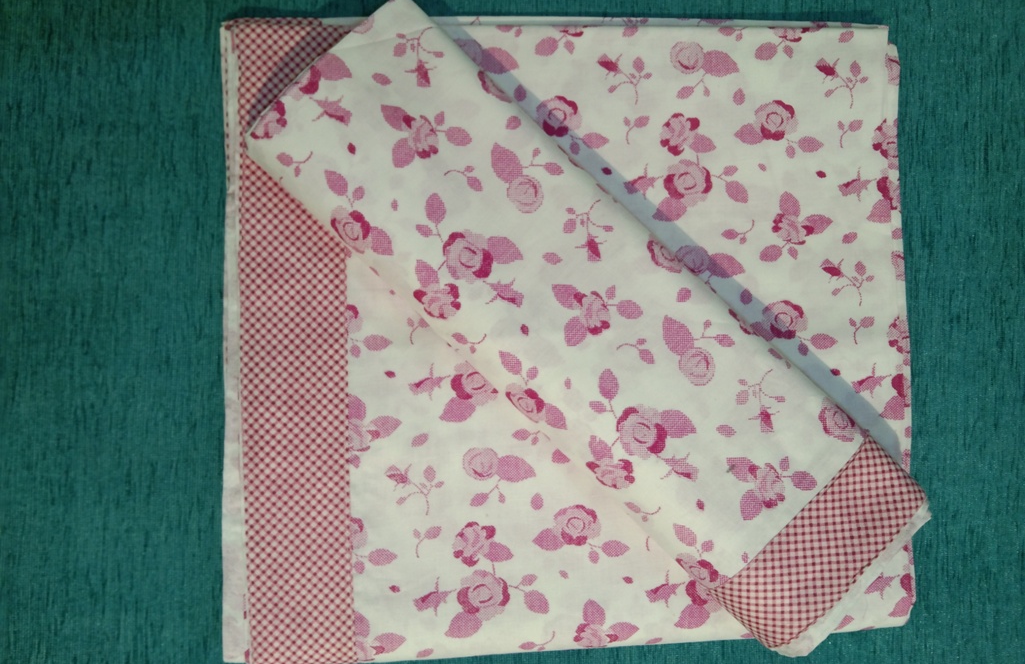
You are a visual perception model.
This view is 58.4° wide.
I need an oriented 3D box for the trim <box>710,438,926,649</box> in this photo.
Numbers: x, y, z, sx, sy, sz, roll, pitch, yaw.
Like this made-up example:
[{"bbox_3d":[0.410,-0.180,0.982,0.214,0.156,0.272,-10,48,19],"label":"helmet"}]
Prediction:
[{"bbox_3d":[0.277,0.191,0.837,0.195,0.020,0.077,-44,89,-1],"label":"trim"}]

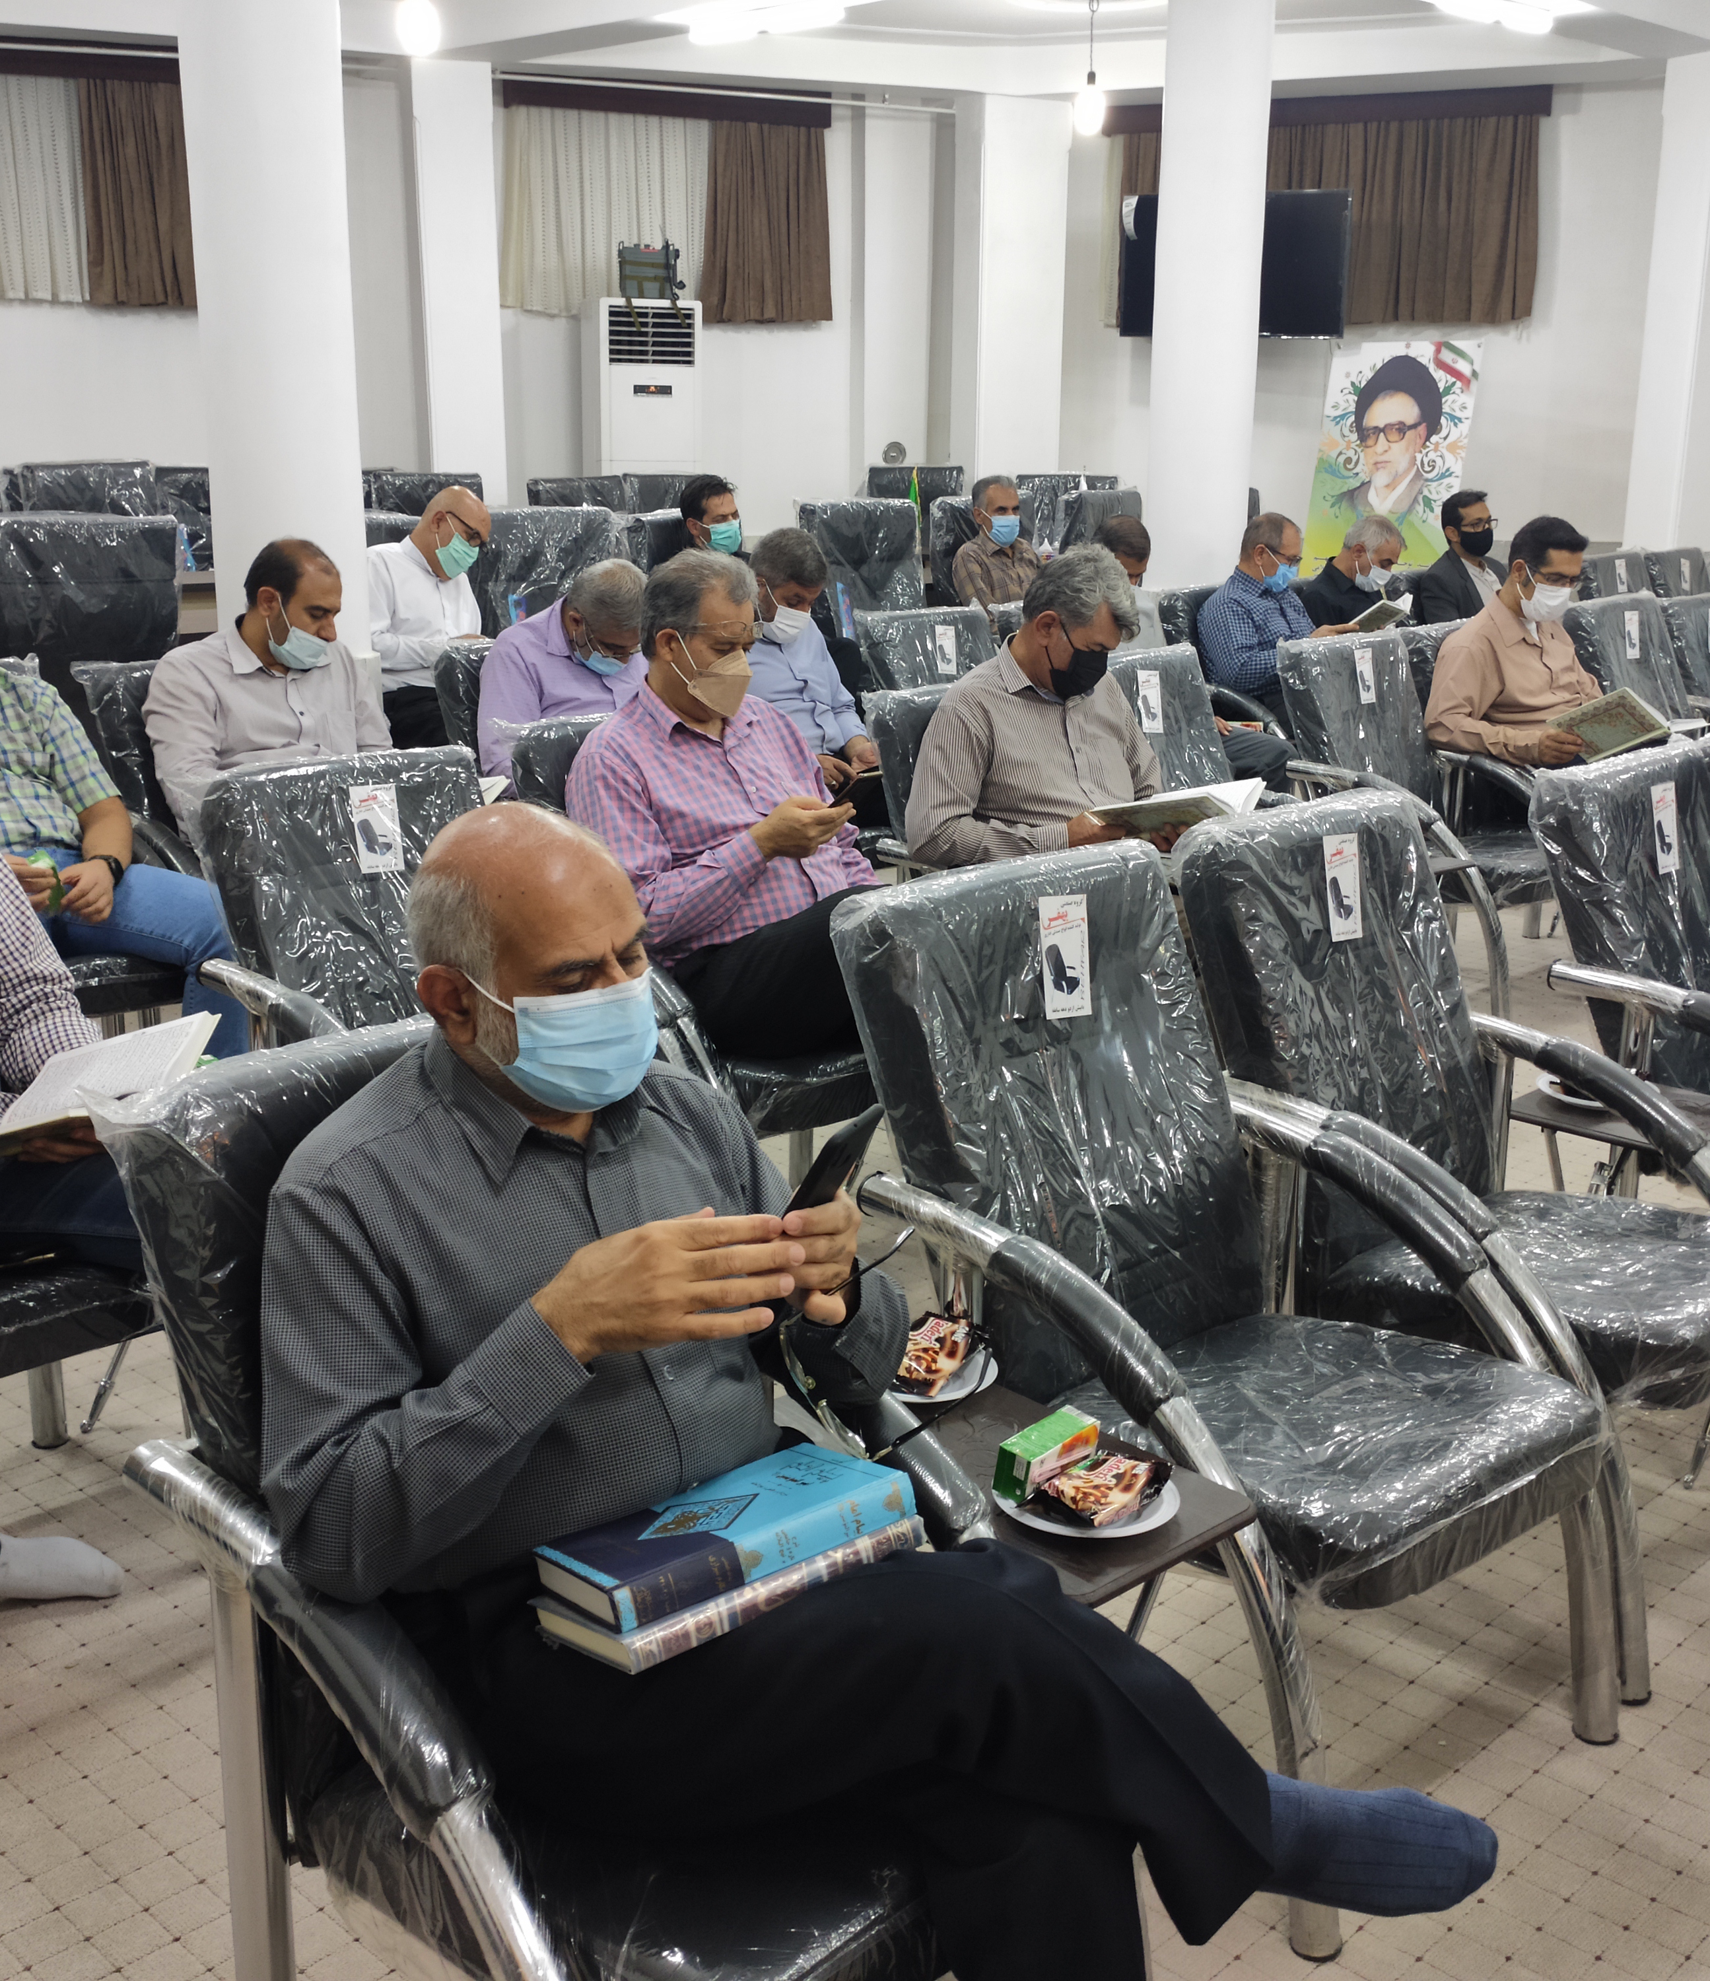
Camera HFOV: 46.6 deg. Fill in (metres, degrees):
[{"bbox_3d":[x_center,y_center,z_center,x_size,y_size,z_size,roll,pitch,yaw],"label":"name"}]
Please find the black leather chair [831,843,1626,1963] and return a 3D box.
[{"bbox_3d":[0.426,0.394,2.364,0.642,1.002,0.820,-12,19,-41],"label":"black leather chair"}]

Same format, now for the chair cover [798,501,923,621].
[{"bbox_3d":[0.096,-1.396,8.155,0.600,1.200,0.640,-9,18,-30],"label":"chair cover"}]

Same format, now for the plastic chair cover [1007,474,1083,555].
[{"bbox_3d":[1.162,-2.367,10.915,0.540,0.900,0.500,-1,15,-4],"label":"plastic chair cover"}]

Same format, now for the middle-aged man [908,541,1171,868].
[{"bbox_3d":[0.503,-0.270,4.190,0.550,1.310,0.731,-12,19,-41],"label":"middle-aged man"}]

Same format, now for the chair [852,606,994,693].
[{"bbox_3d":[0.460,-0.645,6.123,0.642,1.002,0.820,-12,19,-41],"label":"chair"}]

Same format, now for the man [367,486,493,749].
[{"bbox_3d":[-1.253,-0.856,5.998,0.520,1.290,0.760,-13,20,-41],"label":"man"}]

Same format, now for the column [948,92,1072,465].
[{"bbox_3d":[0.826,-2.950,10.386,0.472,3.191,0.459,-4,15,-18],"label":"column"}]

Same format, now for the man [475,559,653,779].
[{"bbox_3d":[-0.577,-0.489,5.077,0.557,1.244,0.731,-12,19,-41],"label":"man"}]

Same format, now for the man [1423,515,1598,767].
[{"bbox_3d":[2.135,-0.668,5.650,0.537,1.323,0.731,-12,19,-41],"label":"man"}]

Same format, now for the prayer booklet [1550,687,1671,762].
[{"bbox_3d":[2.134,-0.742,5.553,0.328,0.098,0.249,-12,-15,-41],"label":"prayer booklet"}]

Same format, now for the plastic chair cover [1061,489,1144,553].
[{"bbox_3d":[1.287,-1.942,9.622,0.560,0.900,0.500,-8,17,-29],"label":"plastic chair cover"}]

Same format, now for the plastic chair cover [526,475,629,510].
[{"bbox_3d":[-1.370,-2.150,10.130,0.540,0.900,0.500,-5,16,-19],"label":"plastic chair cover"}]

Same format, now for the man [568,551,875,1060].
[{"bbox_3d":[-0.107,-0.127,3.634,0.557,1.323,0.762,-12,19,-41],"label":"man"}]

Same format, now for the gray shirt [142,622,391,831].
[{"bbox_3d":[-1.372,-0.554,4.636,0.510,0.600,0.390,-13,20,-41],"label":"gray shirt"}]

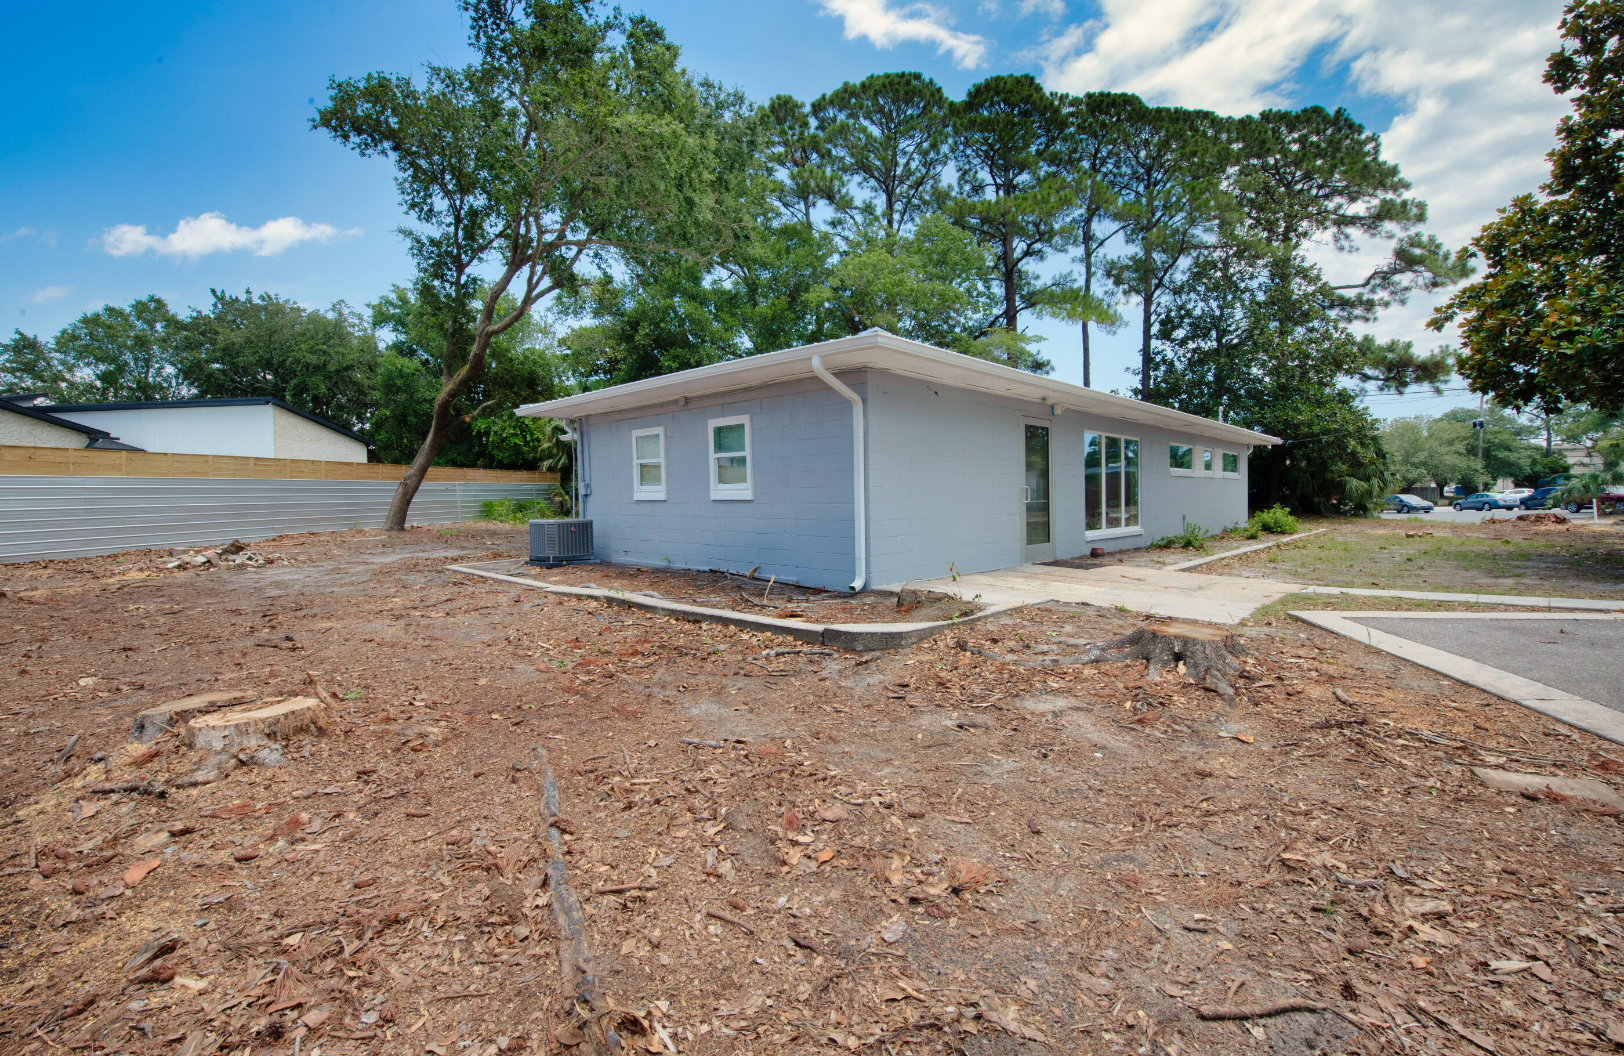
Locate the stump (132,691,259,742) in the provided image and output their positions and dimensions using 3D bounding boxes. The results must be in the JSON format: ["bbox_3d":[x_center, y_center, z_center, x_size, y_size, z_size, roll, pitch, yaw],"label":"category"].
[{"bbox_3d":[-3.320,1.028,3.720,0.440,0.160,0.500,1,3,25],"label":"stump"}]

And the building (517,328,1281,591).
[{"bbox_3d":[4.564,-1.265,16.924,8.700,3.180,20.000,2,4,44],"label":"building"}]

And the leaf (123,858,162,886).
[{"bbox_3d":[-2.406,1.223,2.413,0.080,0.025,0.185,-2,3,-25],"label":"leaf"}]

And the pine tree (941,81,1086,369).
[{"bbox_3d":[9.517,-10.592,31.518,7.600,20.600,7.600,-1,3,0],"label":"pine tree"}]

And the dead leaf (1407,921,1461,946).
[{"bbox_3d":[1.715,1.116,1.870,0.085,0.030,0.120,-3,4,-44],"label":"dead leaf"}]

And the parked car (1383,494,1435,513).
[{"bbox_3d":[46.740,-1.888,53.466,1.790,1.470,4.500,0,3,7],"label":"parked car"}]

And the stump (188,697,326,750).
[{"bbox_3d":[-2.910,1.031,3.590,0.460,0.160,0.520,1,3,25],"label":"stump"}]

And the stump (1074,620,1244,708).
[{"bbox_3d":[2.500,0.850,4.660,1.050,0.280,1.050,1,3,29],"label":"stump"}]

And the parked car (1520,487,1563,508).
[{"bbox_3d":[58.820,-2.281,53.957,1.980,1.850,5.000,0,3,7],"label":"parked car"}]

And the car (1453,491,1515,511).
[{"bbox_3d":[53.410,-2.024,53.666,1.850,1.450,4.850,0,3,10],"label":"car"}]

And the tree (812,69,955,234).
[{"bbox_3d":[3.689,-11.655,34.504,7.200,22.498,7.200,0,3,6],"label":"tree"}]

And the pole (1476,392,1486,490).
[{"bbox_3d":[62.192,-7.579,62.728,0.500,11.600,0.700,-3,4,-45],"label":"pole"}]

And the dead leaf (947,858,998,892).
[{"bbox_3d":[0.517,1.117,2.200,0.165,0.050,0.150,0,3,11],"label":"dead leaf"}]

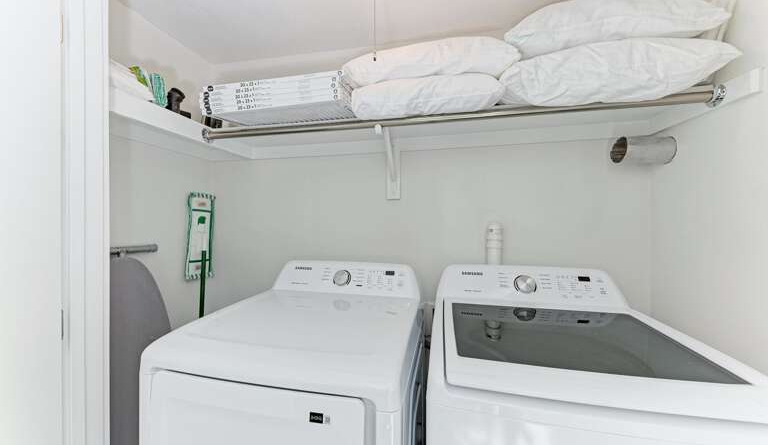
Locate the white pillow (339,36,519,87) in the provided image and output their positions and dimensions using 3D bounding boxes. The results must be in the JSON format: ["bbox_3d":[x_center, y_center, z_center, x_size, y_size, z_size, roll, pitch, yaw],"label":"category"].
[{"bbox_3d":[0.185,-0.575,1.146,0.600,0.145,0.470,0,0,12],"label":"white pillow"}]

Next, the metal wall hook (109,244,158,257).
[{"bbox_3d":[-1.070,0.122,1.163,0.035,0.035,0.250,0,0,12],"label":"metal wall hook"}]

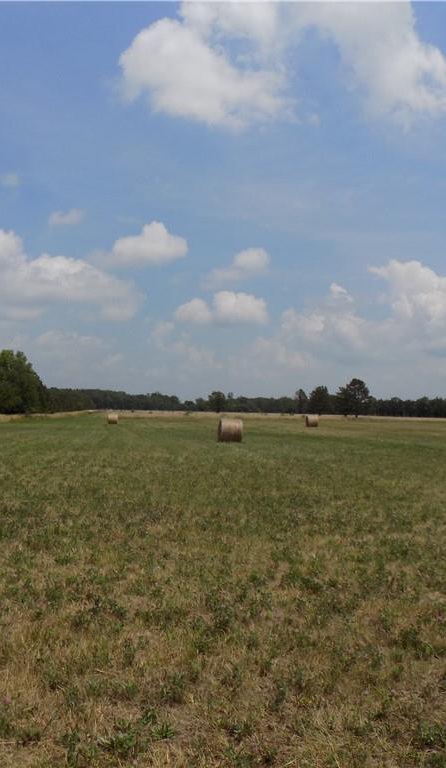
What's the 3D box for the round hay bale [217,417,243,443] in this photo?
[{"bbox_3d":[0.441,2.677,39.000,1.220,1.360,1.370,1,-2,-9],"label":"round hay bale"}]

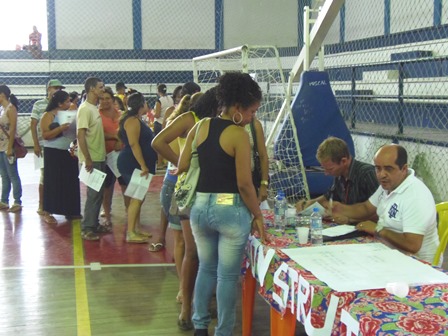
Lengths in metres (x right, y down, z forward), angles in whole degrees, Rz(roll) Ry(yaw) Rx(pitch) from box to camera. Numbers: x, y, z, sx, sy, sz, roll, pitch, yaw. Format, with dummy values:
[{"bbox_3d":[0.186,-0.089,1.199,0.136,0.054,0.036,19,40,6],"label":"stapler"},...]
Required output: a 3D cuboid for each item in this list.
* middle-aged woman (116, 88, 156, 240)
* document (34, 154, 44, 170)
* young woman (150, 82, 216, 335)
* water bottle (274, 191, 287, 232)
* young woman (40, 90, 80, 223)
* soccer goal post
[{"bbox_3d":[-0.923,-0.008,6.668,0.410,1.550,0.450,-1,7,-6],"label":"middle-aged woman"},{"bbox_3d":[-2.313,-0.064,8.149,0.240,0.210,0.020,0,7,6],"label":"document"},{"bbox_3d":[-0.244,0.290,4.196,0.500,1.570,0.420,5,9,40],"label":"young woman"},{"bbox_3d":[0.328,0.260,3.675,0.066,0.215,0.066,0,7,0],"label":"water bottle"},{"bbox_3d":[-2.010,-0.139,7.712,0.450,1.580,0.480,0,7,3],"label":"young woman"},{"bbox_3d":[0.332,-0.633,9.451,0.940,2.139,3.150,-2,7,-13],"label":"soccer goal post"}]

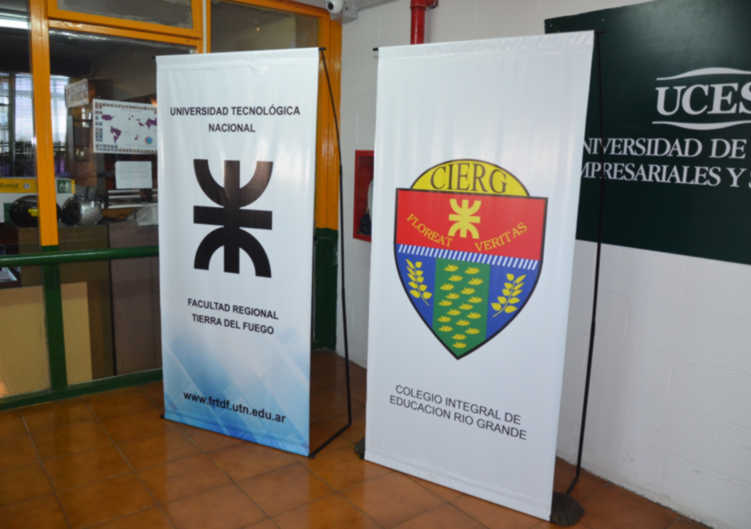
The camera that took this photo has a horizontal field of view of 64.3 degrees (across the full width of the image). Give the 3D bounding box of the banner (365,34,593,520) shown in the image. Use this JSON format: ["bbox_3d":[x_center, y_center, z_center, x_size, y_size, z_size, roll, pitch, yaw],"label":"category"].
[{"bbox_3d":[0.365,0.056,2.504,0.900,1.900,0.030,7,11,30],"label":"banner"}]

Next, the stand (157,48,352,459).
[{"bbox_3d":[-0.618,-0.074,3.114,0.950,1.910,0.430,6,10,23],"label":"stand"}]

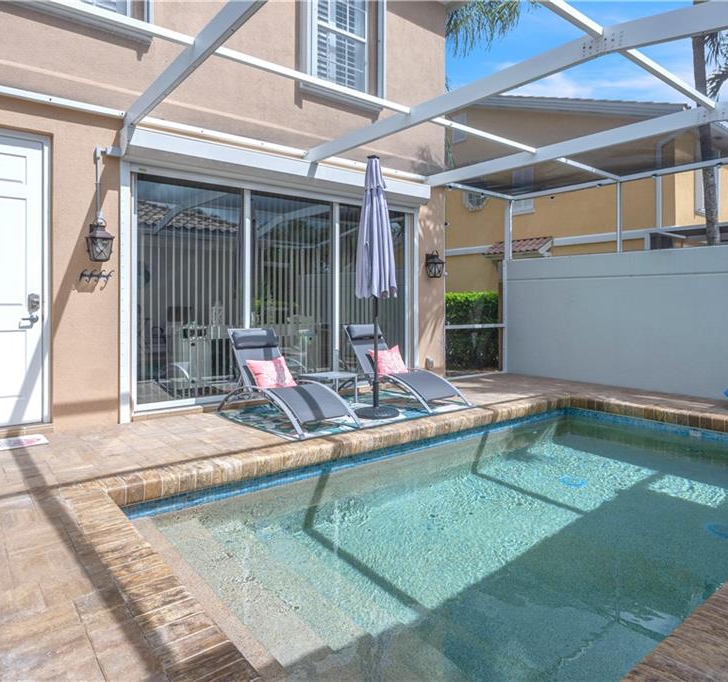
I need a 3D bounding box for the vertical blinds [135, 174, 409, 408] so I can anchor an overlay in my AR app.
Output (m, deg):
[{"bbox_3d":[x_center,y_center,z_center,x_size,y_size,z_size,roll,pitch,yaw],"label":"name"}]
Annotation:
[{"bbox_3d":[-0.765,-0.549,6.056,3.680,2.330,0.130,-2,3,-38],"label":"vertical blinds"}]

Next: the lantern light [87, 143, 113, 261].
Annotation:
[{"bbox_3d":[-2.320,-1.192,4.489,0.240,1.000,0.250,-2,3,-38],"label":"lantern light"}]

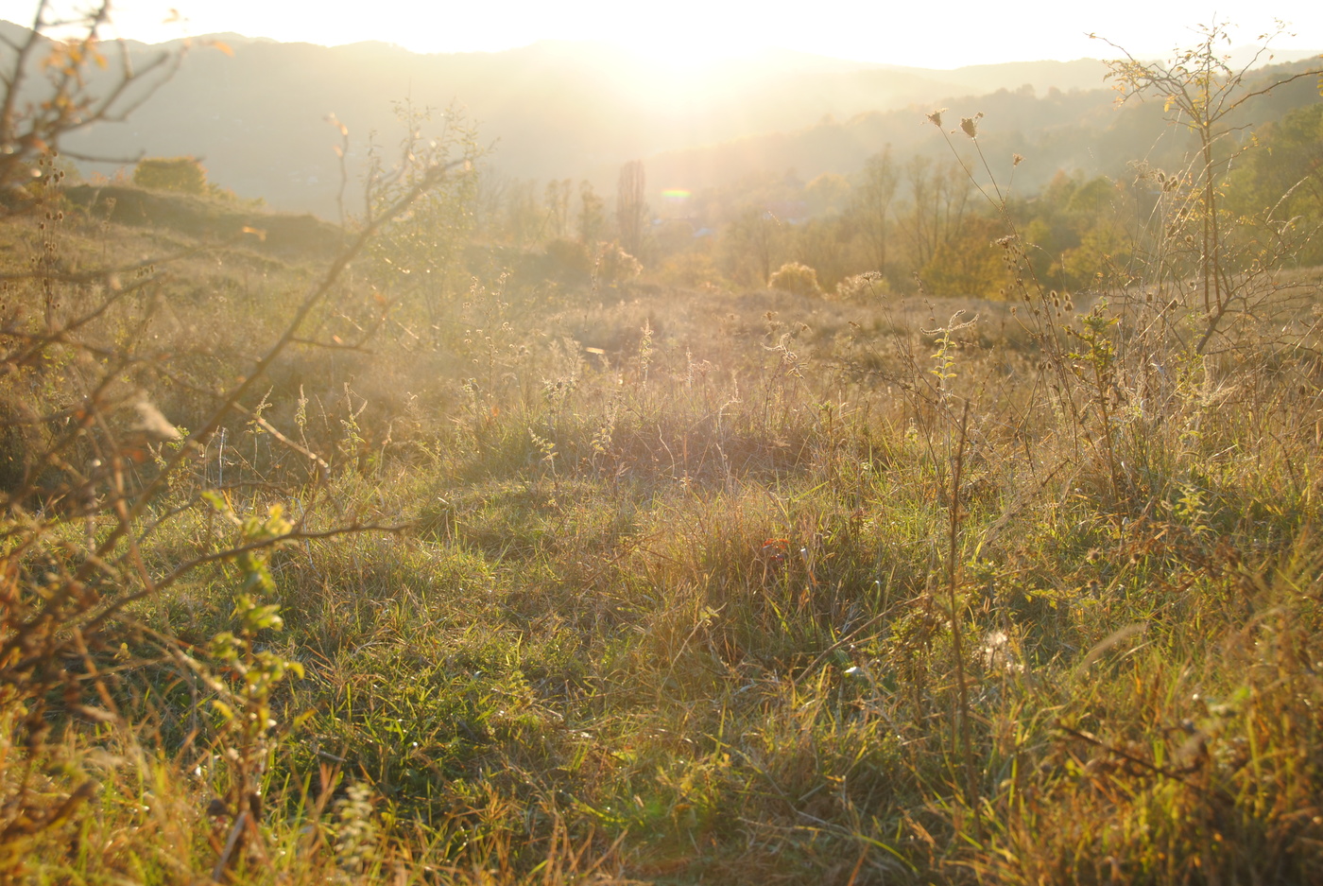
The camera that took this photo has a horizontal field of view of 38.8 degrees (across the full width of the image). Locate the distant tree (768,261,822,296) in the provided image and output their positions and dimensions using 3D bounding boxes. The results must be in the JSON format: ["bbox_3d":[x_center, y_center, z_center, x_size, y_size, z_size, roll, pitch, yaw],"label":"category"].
[{"bbox_3d":[3.709,-4.553,52.000,1.489,0.974,1.415,0,7,0],"label":"distant tree"}]

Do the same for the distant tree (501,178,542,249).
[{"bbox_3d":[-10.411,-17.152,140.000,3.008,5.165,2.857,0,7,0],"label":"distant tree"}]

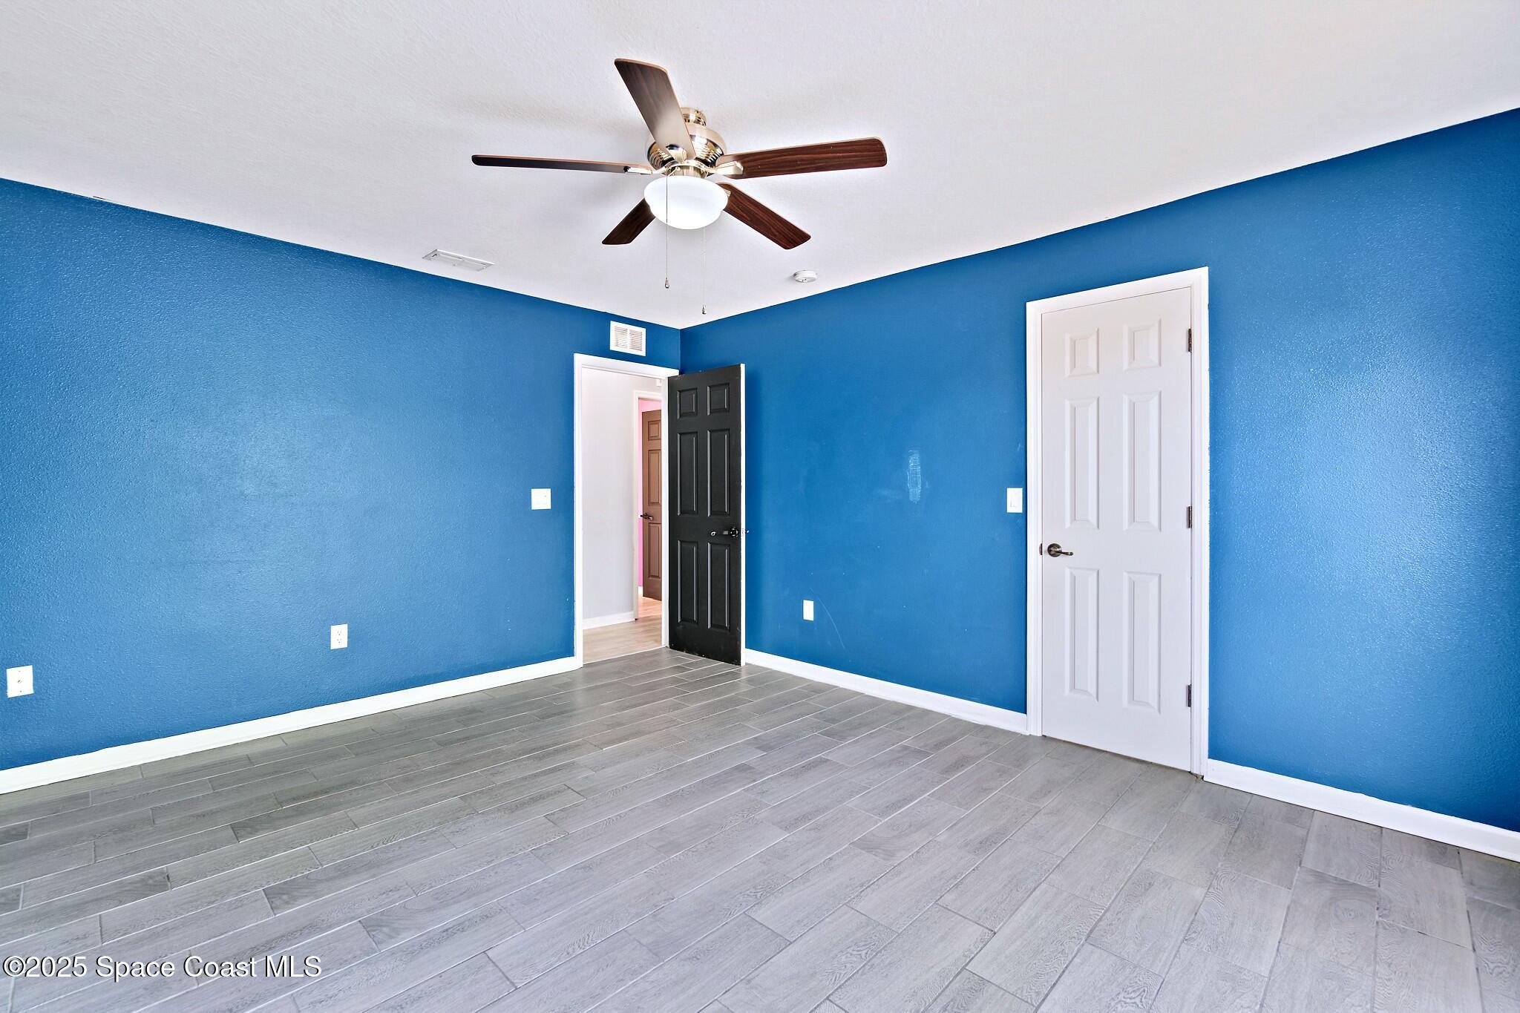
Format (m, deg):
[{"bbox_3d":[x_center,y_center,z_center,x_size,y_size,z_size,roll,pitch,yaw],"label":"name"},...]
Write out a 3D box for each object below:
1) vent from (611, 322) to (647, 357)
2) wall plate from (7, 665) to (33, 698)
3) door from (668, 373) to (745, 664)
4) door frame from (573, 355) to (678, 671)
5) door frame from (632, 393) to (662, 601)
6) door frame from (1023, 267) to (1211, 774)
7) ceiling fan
[{"bbox_3d":[-0.958,-1.222,4.630,0.301,0.208,0.025,-1,1,-45],"label":"vent"},{"bbox_3d":[-3.024,0.718,2.590,0.069,0.115,0.012,-1,1,-45],"label":"wall plate"},{"bbox_3d":[-0.403,0.056,4.603,0.762,2.071,0.050,1,1,42],"label":"door"},{"bbox_3d":[-0.976,0.030,4.669,0.896,2.166,0.120,-1,1,-45],"label":"door frame"},{"bbox_3d":[-0.922,-0.010,6.247,0.800,2.162,0.100,-1,1,-45],"label":"door frame"},{"bbox_3d":[1.616,0.072,2.919,0.748,2.166,0.060,1,1,43],"label":"door frame"},{"bbox_3d":[-0.244,-1.121,2.130,1.310,0.385,1.290,0,1,0],"label":"ceiling fan"}]

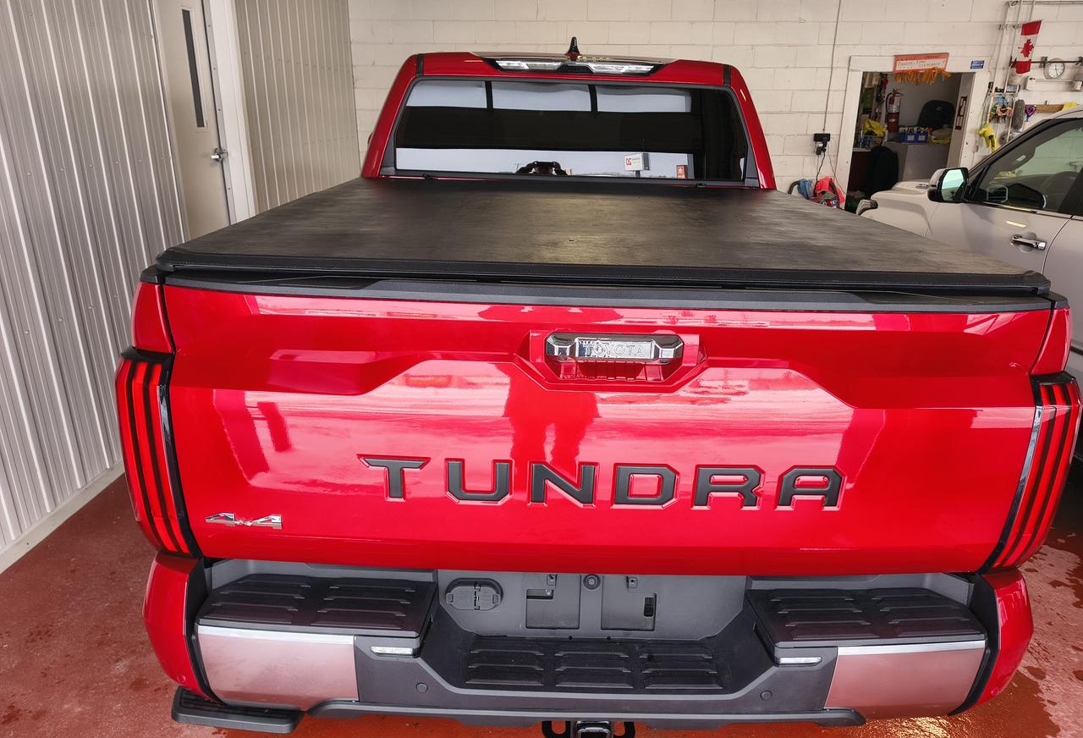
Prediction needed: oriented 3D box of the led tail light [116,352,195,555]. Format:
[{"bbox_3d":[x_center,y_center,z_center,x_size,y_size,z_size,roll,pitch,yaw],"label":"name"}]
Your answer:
[{"bbox_3d":[-0.800,0.184,1.575,0.155,0.467,0.150,1,19,-1],"label":"led tail light"}]

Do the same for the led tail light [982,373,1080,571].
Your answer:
[{"bbox_3d":[1.043,0.231,1.605,0.155,0.467,0.150,1,19,-1],"label":"led tail light"}]

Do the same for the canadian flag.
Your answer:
[{"bbox_3d":[4.632,-3.065,7.150,0.185,0.465,0.050,1,20,1],"label":"canadian flag"}]

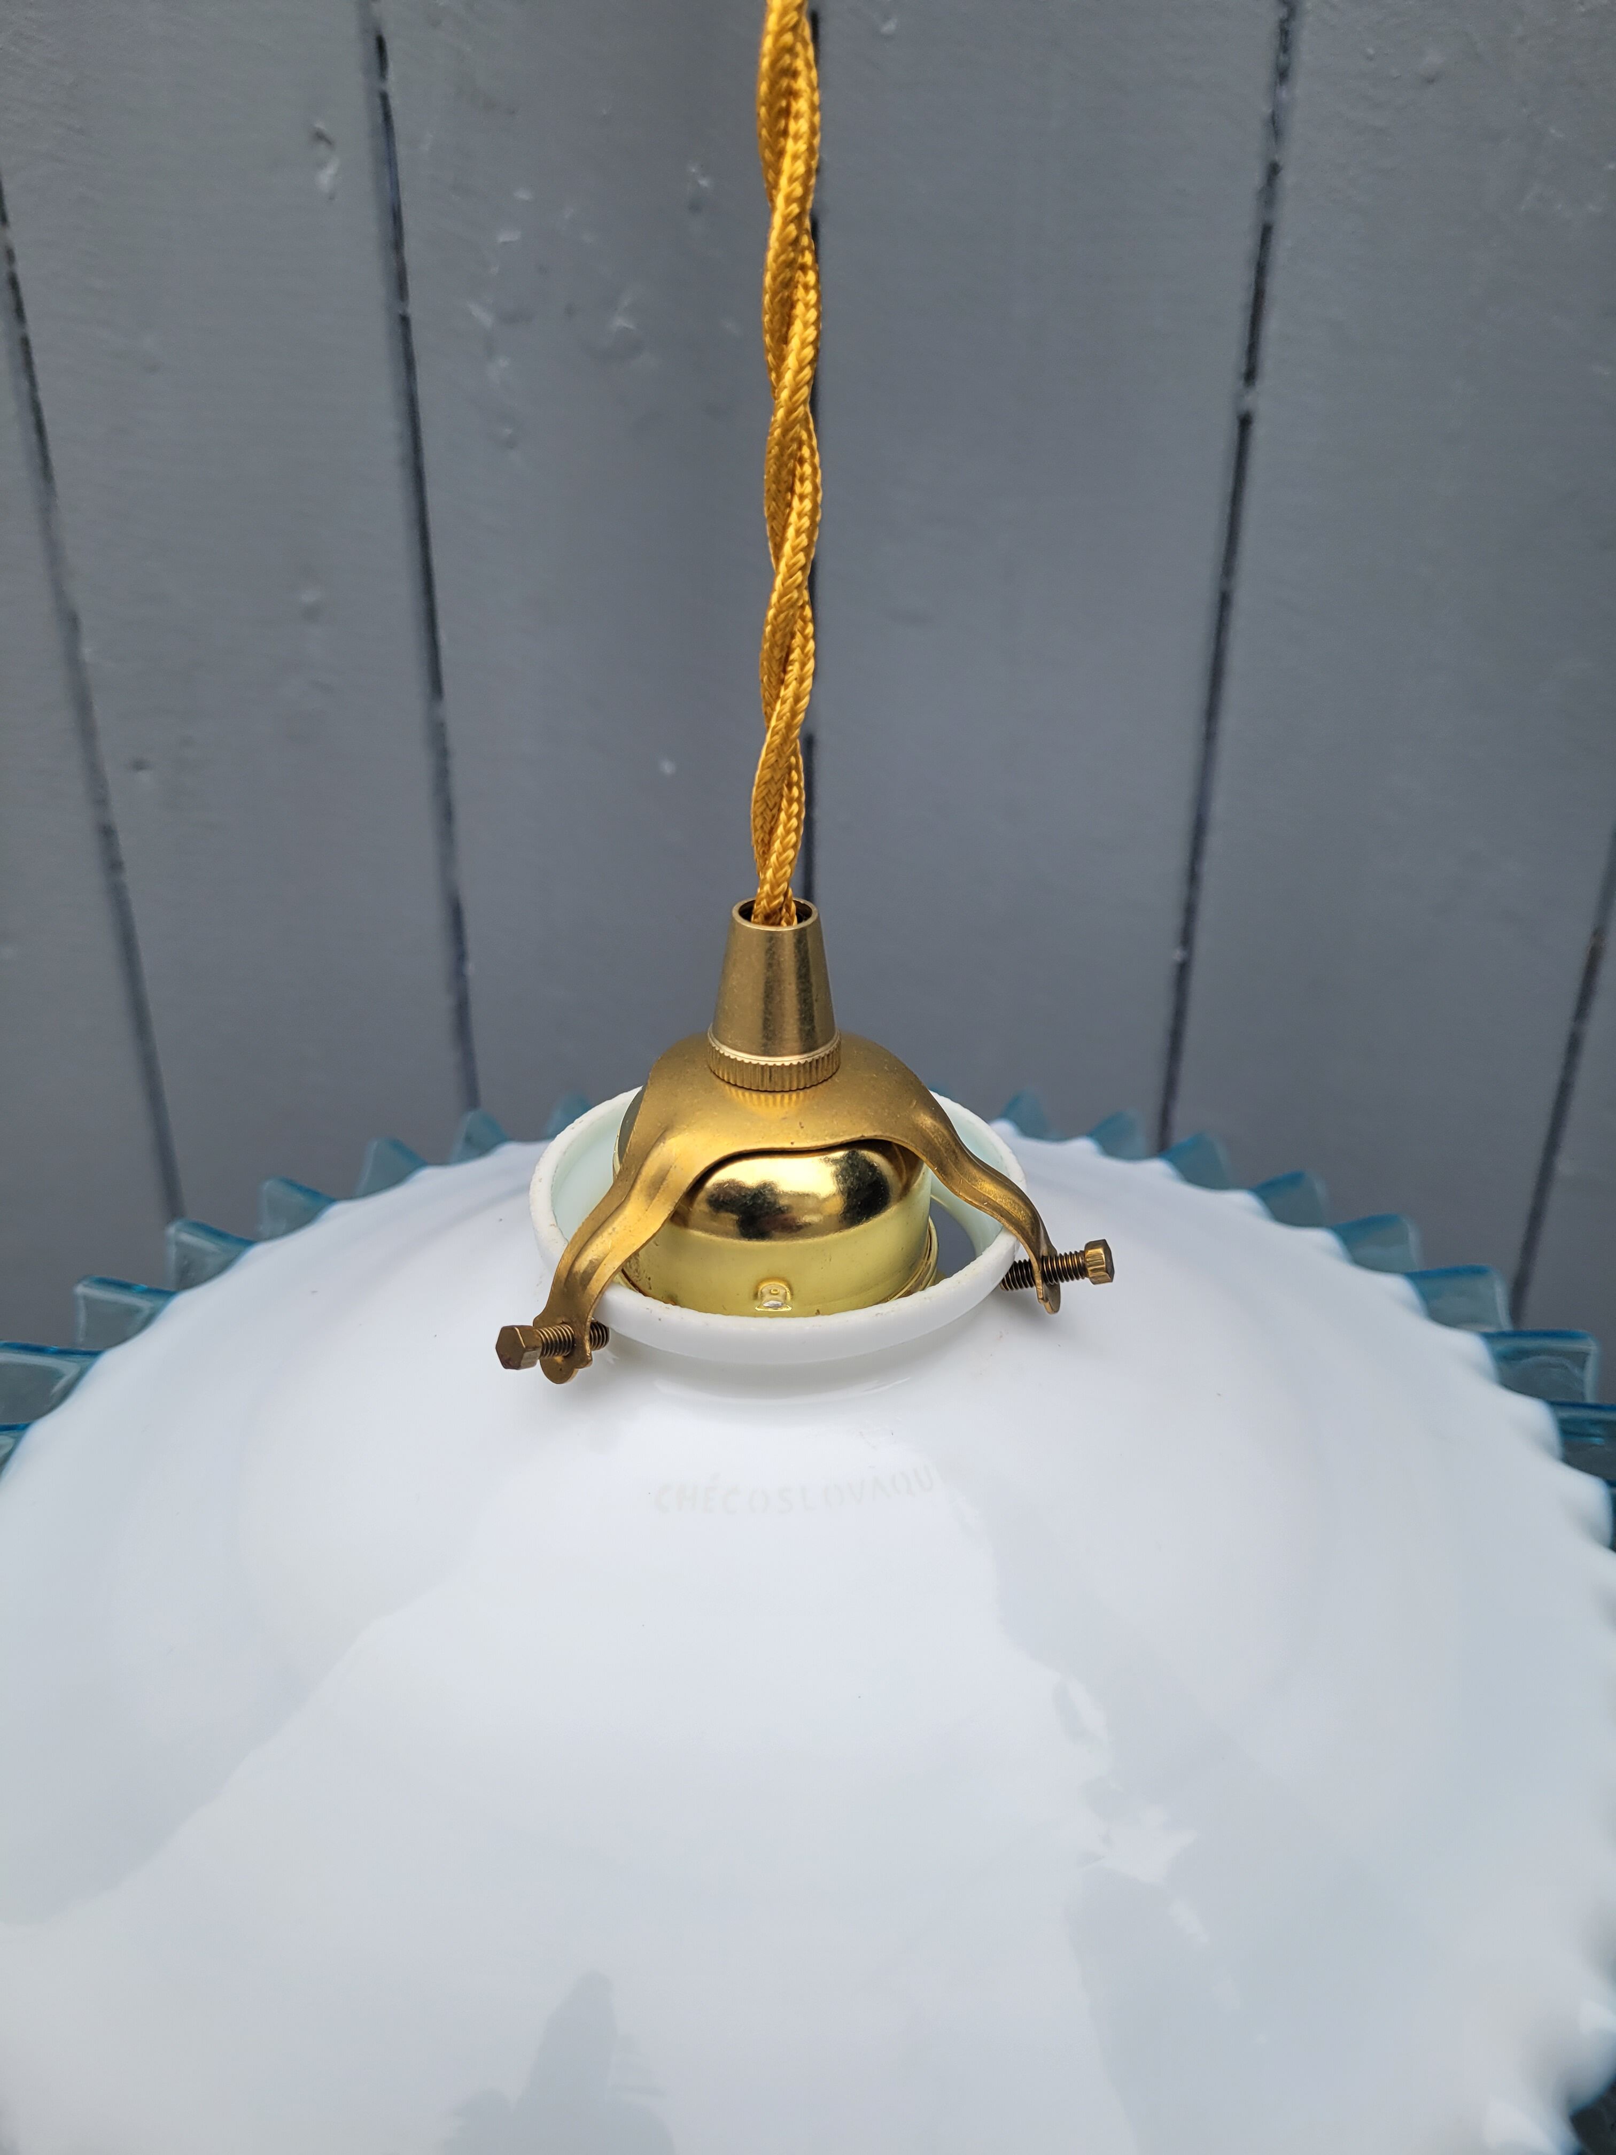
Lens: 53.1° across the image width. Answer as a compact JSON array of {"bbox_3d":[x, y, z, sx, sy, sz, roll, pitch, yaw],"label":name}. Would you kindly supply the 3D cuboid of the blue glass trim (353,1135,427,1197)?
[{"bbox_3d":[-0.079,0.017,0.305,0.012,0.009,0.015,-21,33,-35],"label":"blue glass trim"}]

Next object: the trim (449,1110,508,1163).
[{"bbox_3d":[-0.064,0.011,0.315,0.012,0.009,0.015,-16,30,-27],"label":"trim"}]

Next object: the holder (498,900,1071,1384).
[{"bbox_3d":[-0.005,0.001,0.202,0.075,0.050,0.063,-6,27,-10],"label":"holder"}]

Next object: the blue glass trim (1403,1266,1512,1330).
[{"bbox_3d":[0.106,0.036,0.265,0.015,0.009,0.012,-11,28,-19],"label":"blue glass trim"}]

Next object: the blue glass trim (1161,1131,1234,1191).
[{"bbox_3d":[0.073,0.016,0.304,0.012,0.009,0.015,21,34,37],"label":"blue glass trim"}]

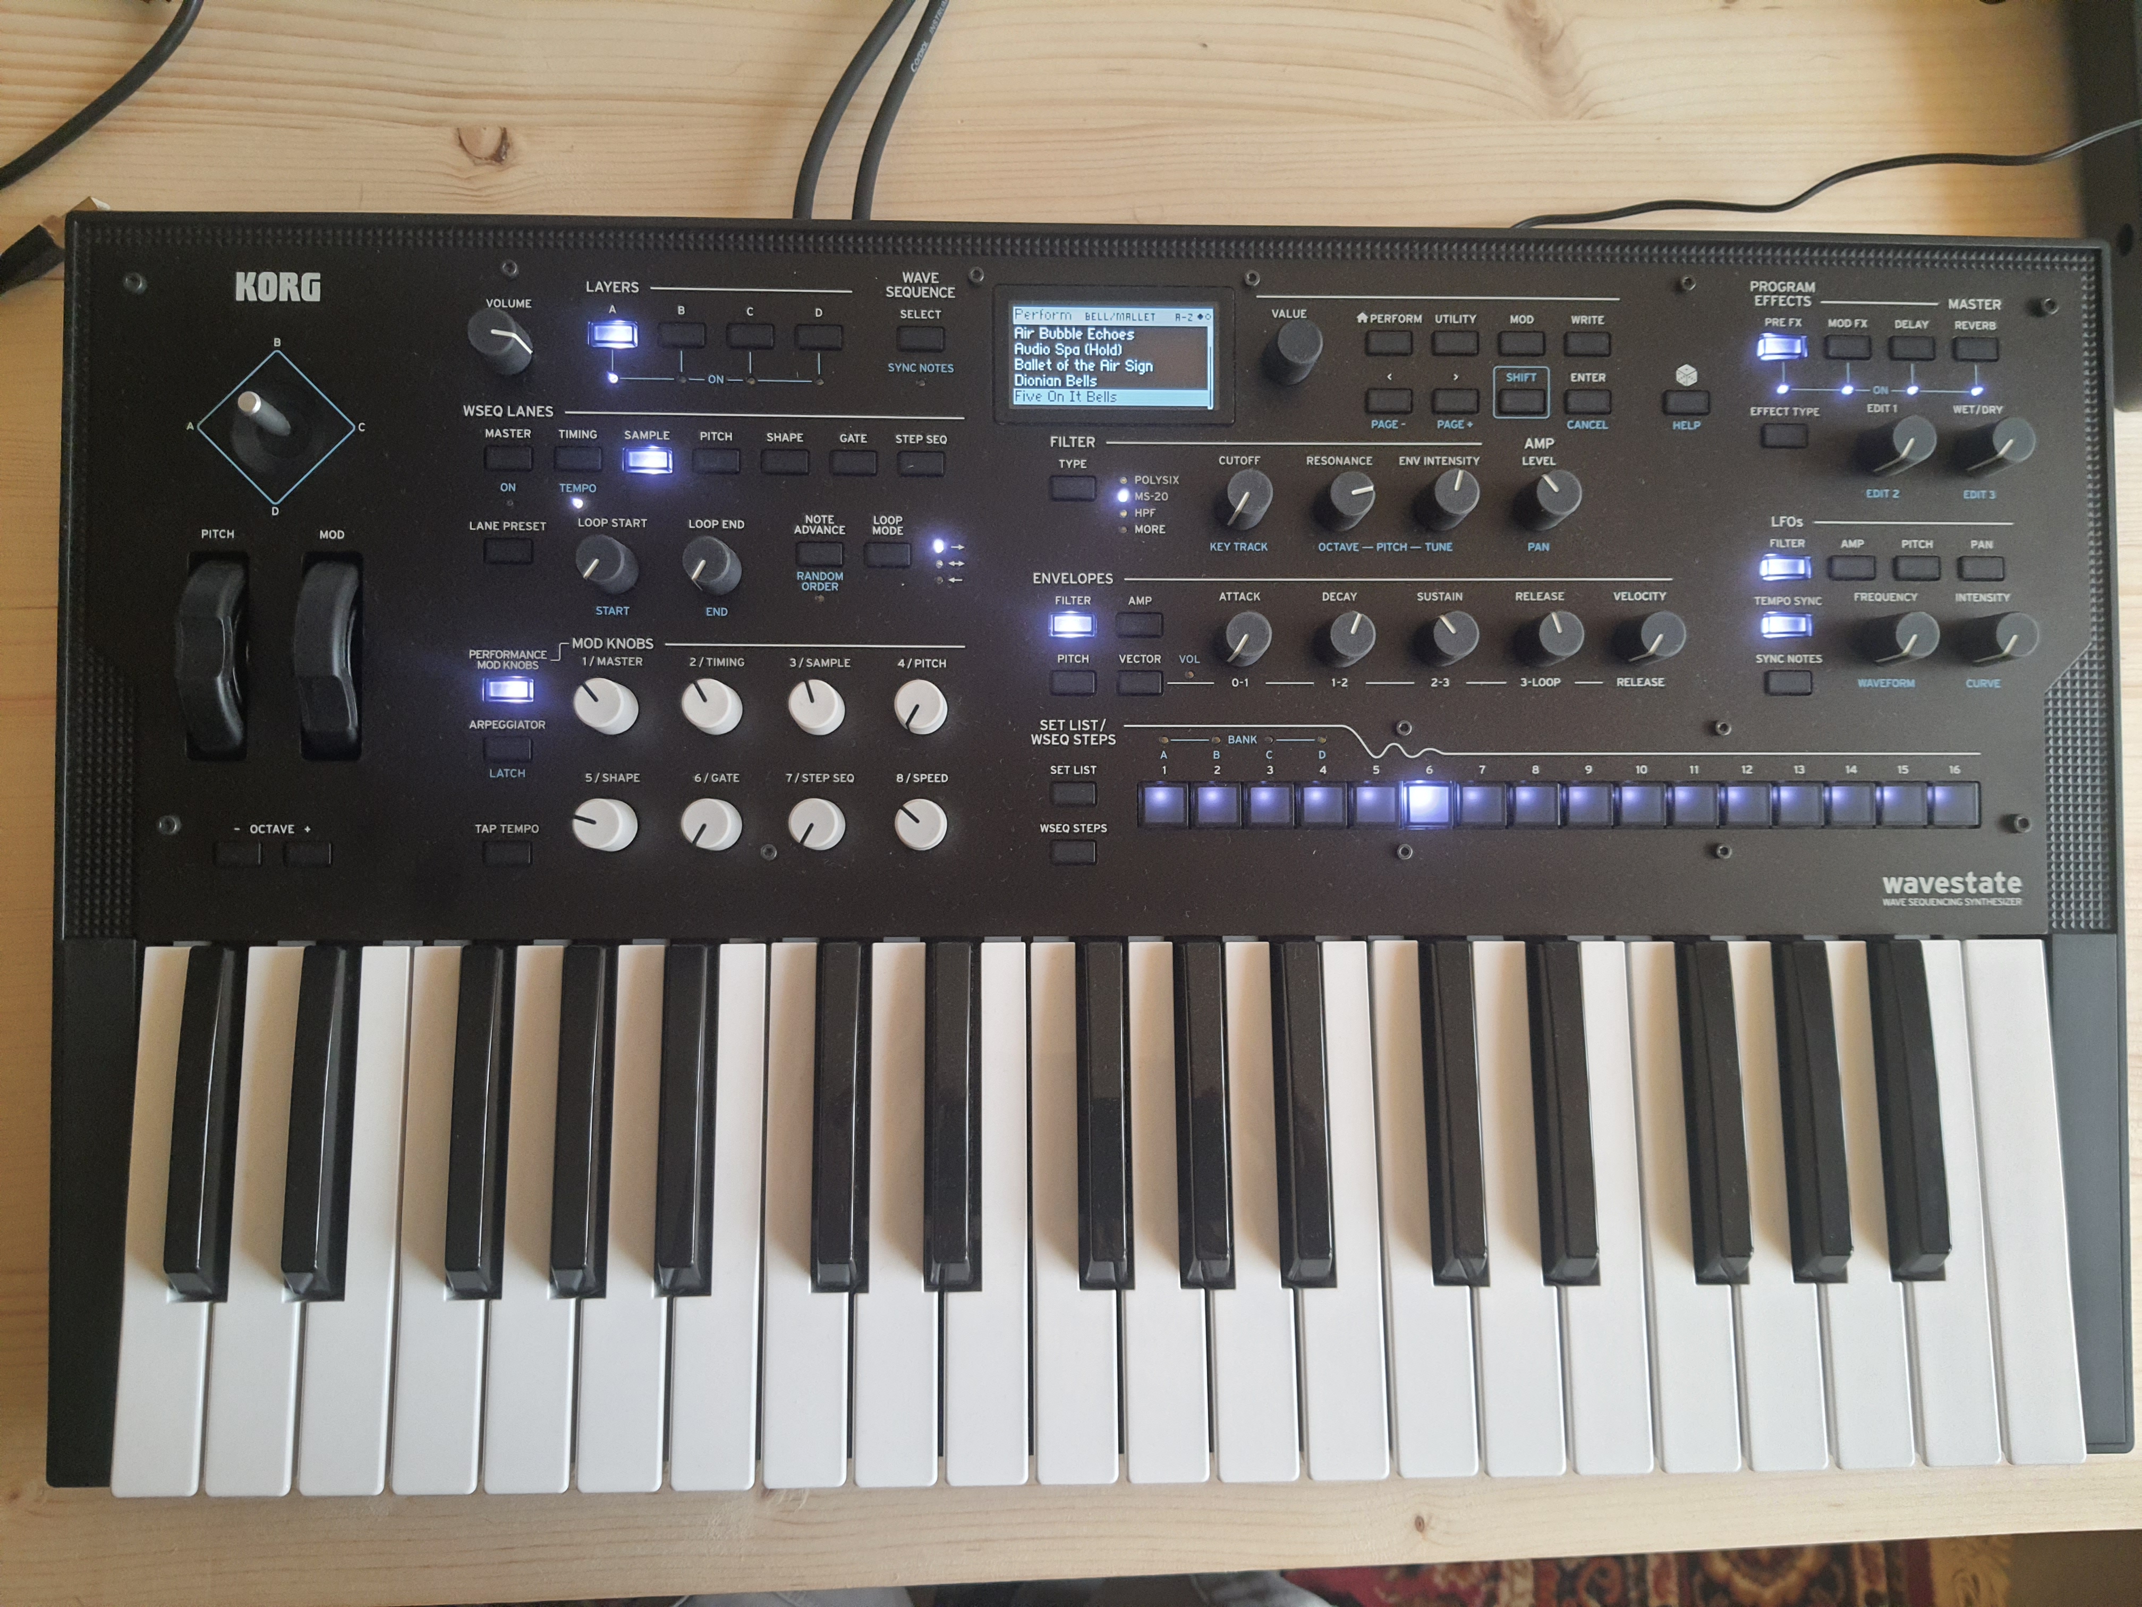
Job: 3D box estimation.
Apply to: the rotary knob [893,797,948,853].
[{"bbox_3d":[-0.040,0.006,0.426,0.014,0.016,0.014,0,87,-2],"label":"rotary knob"}]

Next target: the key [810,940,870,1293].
[{"bbox_3d":[-0.061,0.081,0.425,0.013,0.013,0.091,0,81,-2],"label":"key"}]

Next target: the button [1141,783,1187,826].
[{"bbox_3d":[0.025,0.000,0.436,0.013,0.004,0.012,0,87,-2],"label":"button"}]

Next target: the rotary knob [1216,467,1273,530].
[{"bbox_3d":[0.047,-0.082,0.434,0.012,0.015,0.012,0,88,-2],"label":"rotary knob"}]

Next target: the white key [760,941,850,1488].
[{"bbox_3d":[-0.069,0.108,0.432,0.022,0.017,0.141,0,82,-2],"label":"white key"}]

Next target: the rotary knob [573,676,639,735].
[{"bbox_3d":[-0.123,-0.026,0.424,0.014,0.016,0.014,0,87,-2],"label":"rotary knob"}]

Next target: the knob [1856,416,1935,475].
[{"bbox_3d":[0.226,-0.097,0.439,0.014,0.015,0.014,0,88,-2],"label":"knob"}]

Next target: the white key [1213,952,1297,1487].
[{"bbox_3d":[0.048,0.108,0.437,0.022,0.017,0.140,0,82,-2],"label":"white key"}]

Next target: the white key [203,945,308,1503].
[{"bbox_3d":[-0.210,0.109,0.427,0.022,0.017,0.140,0,82,-2],"label":"white key"}]

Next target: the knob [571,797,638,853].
[{"bbox_3d":[-0.123,0.006,0.424,0.014,0.016,0.014,0,88,-2],"label":"knob"}]

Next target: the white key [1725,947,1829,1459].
[{"bbox_3d":[0.189,0.108,0.443,0.022,0.019,0.141,0,82,-2],"label":"white key"}]

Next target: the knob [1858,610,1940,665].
[{"bbox_3d":[0.226,-0.045,0.437,0.014,0.015,0.014,0,88,-2],"label":"knob"}]

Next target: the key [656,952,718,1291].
[{"bbox_3d":[-0.101,0.082,0.424,0.012,0.013,0.090,0,82,-2],"label":"key"}]

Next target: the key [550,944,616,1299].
[{"bbox_3d":[-0.128,0.083,0.422,0.012,0.013,0.090,0,82,-2],"label":"key"}]

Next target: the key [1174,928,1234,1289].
[{"bbox_3d":[0.036,0.082,0.429,0.012,0.013,0.090,0,82,-2],"label":"key"}]

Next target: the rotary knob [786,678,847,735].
[{"bbox_3d":[-0.067,-0.026,0.424,0.014,0.015,0.014,0,88,-2],"label":"rotary knob"}]

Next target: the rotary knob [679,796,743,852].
[{"bbox_3d":[-0.094,0.006,0.421,0.014,0.015,0.014,0,87,-2],"label":"rotary knob"}]

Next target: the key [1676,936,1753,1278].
[{"bbox_3d":[0.175,0.083,0.435,0.013,0.012,0.091,0,82,-2],"label":"key"}]

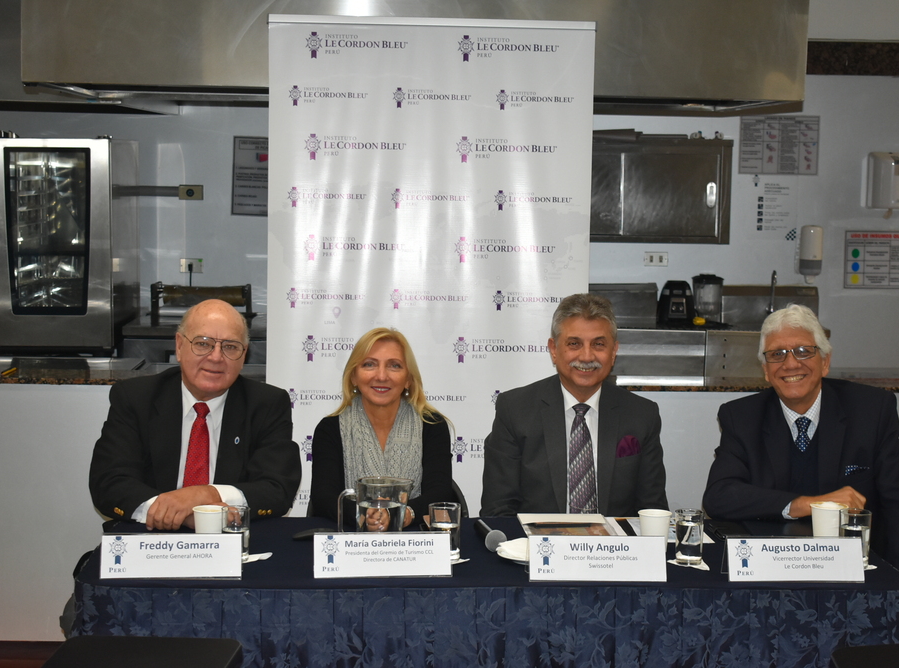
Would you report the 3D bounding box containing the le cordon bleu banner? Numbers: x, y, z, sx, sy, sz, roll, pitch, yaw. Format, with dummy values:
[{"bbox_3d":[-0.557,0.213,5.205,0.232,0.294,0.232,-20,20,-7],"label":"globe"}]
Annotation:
[{"bbox_3d":[-0.067,0.058,4.951,1.000,2.060,0.100,0,6,-4],"label":"le cordon bleu banner"}]

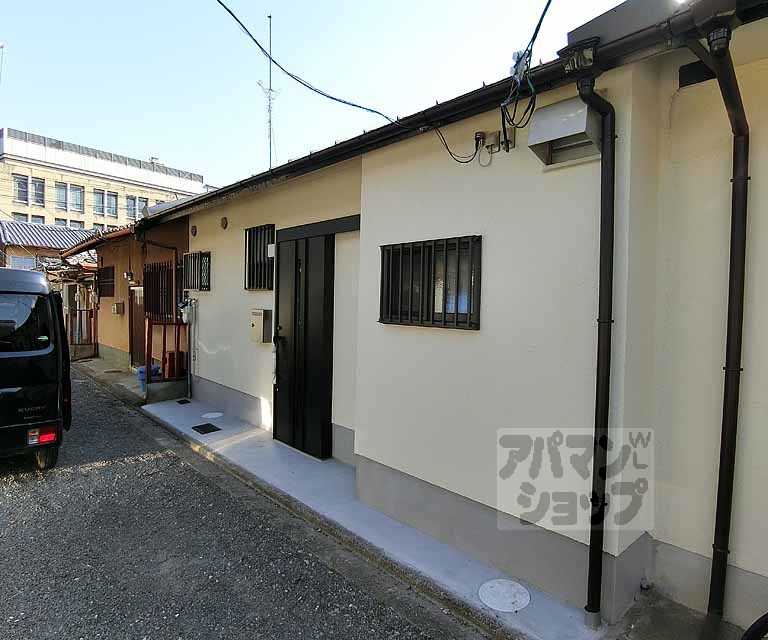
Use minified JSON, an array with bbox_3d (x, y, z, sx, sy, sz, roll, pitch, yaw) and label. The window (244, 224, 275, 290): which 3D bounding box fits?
[{"bbox_3d":[-1.460,-0.714,5.138,0.110,0.740,0.500,-1,3,-45],"label":"window"}]

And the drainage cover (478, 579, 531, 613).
[{"bbox_3d":[0.629,1.435,2.291,0.265,0.020,0.265,1,2,0],"label":"drainage cover"}]

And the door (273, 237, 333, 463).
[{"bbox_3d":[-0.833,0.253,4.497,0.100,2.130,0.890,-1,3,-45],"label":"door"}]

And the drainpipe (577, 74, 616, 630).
[{"bbox_3d":[0.878,0.232,1.876,0.068,2.398,0.373,3,4,44],"label":"drainpipe"}]

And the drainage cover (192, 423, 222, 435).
[{"bbox_3d":[-2.070,1.274,5.129,0.215,0.020,0.335,-1,3,-45],"label":"drainage cover"}]

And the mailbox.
[{"bbox_3d":[-1.435,0.063,5.128,0.120,0.375,0.300,-1,3,-45],"label":"mailbox"}]

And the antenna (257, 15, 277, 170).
[{"bbox_3d":[-2.679,-5.291,10.300,0.450,3.750,0.900,2,2,14],"label":"antenna"}]

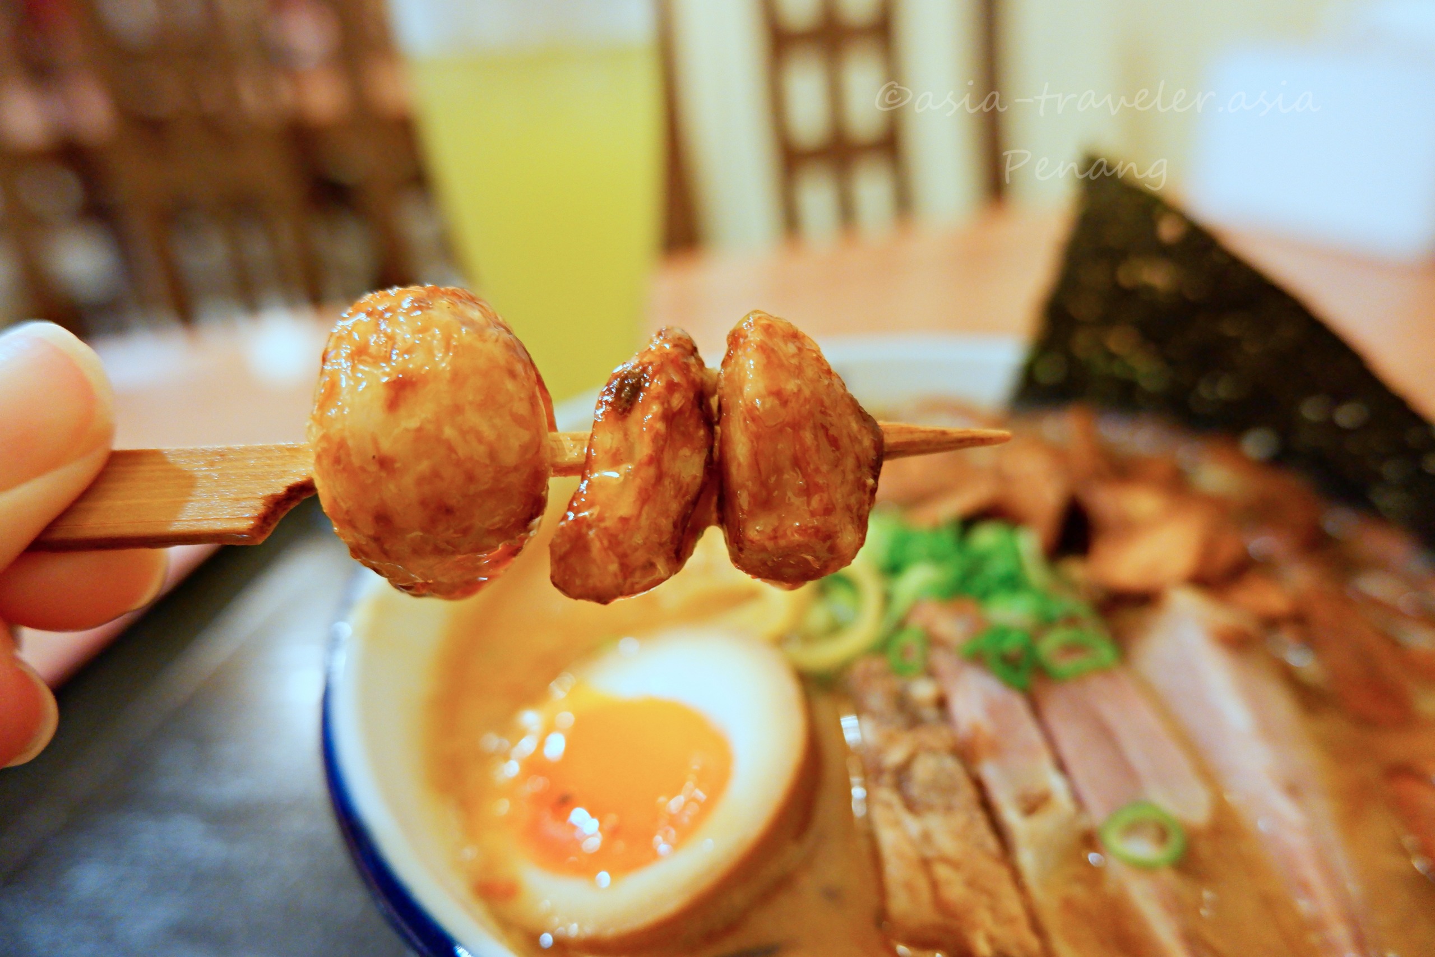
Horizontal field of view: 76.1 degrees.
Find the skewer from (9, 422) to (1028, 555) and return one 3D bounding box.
[{"bbox_3d":[-0.028,0.001,0.091,0.116,0.003,0.010,-2,59,-1],"label":"skewer"}]

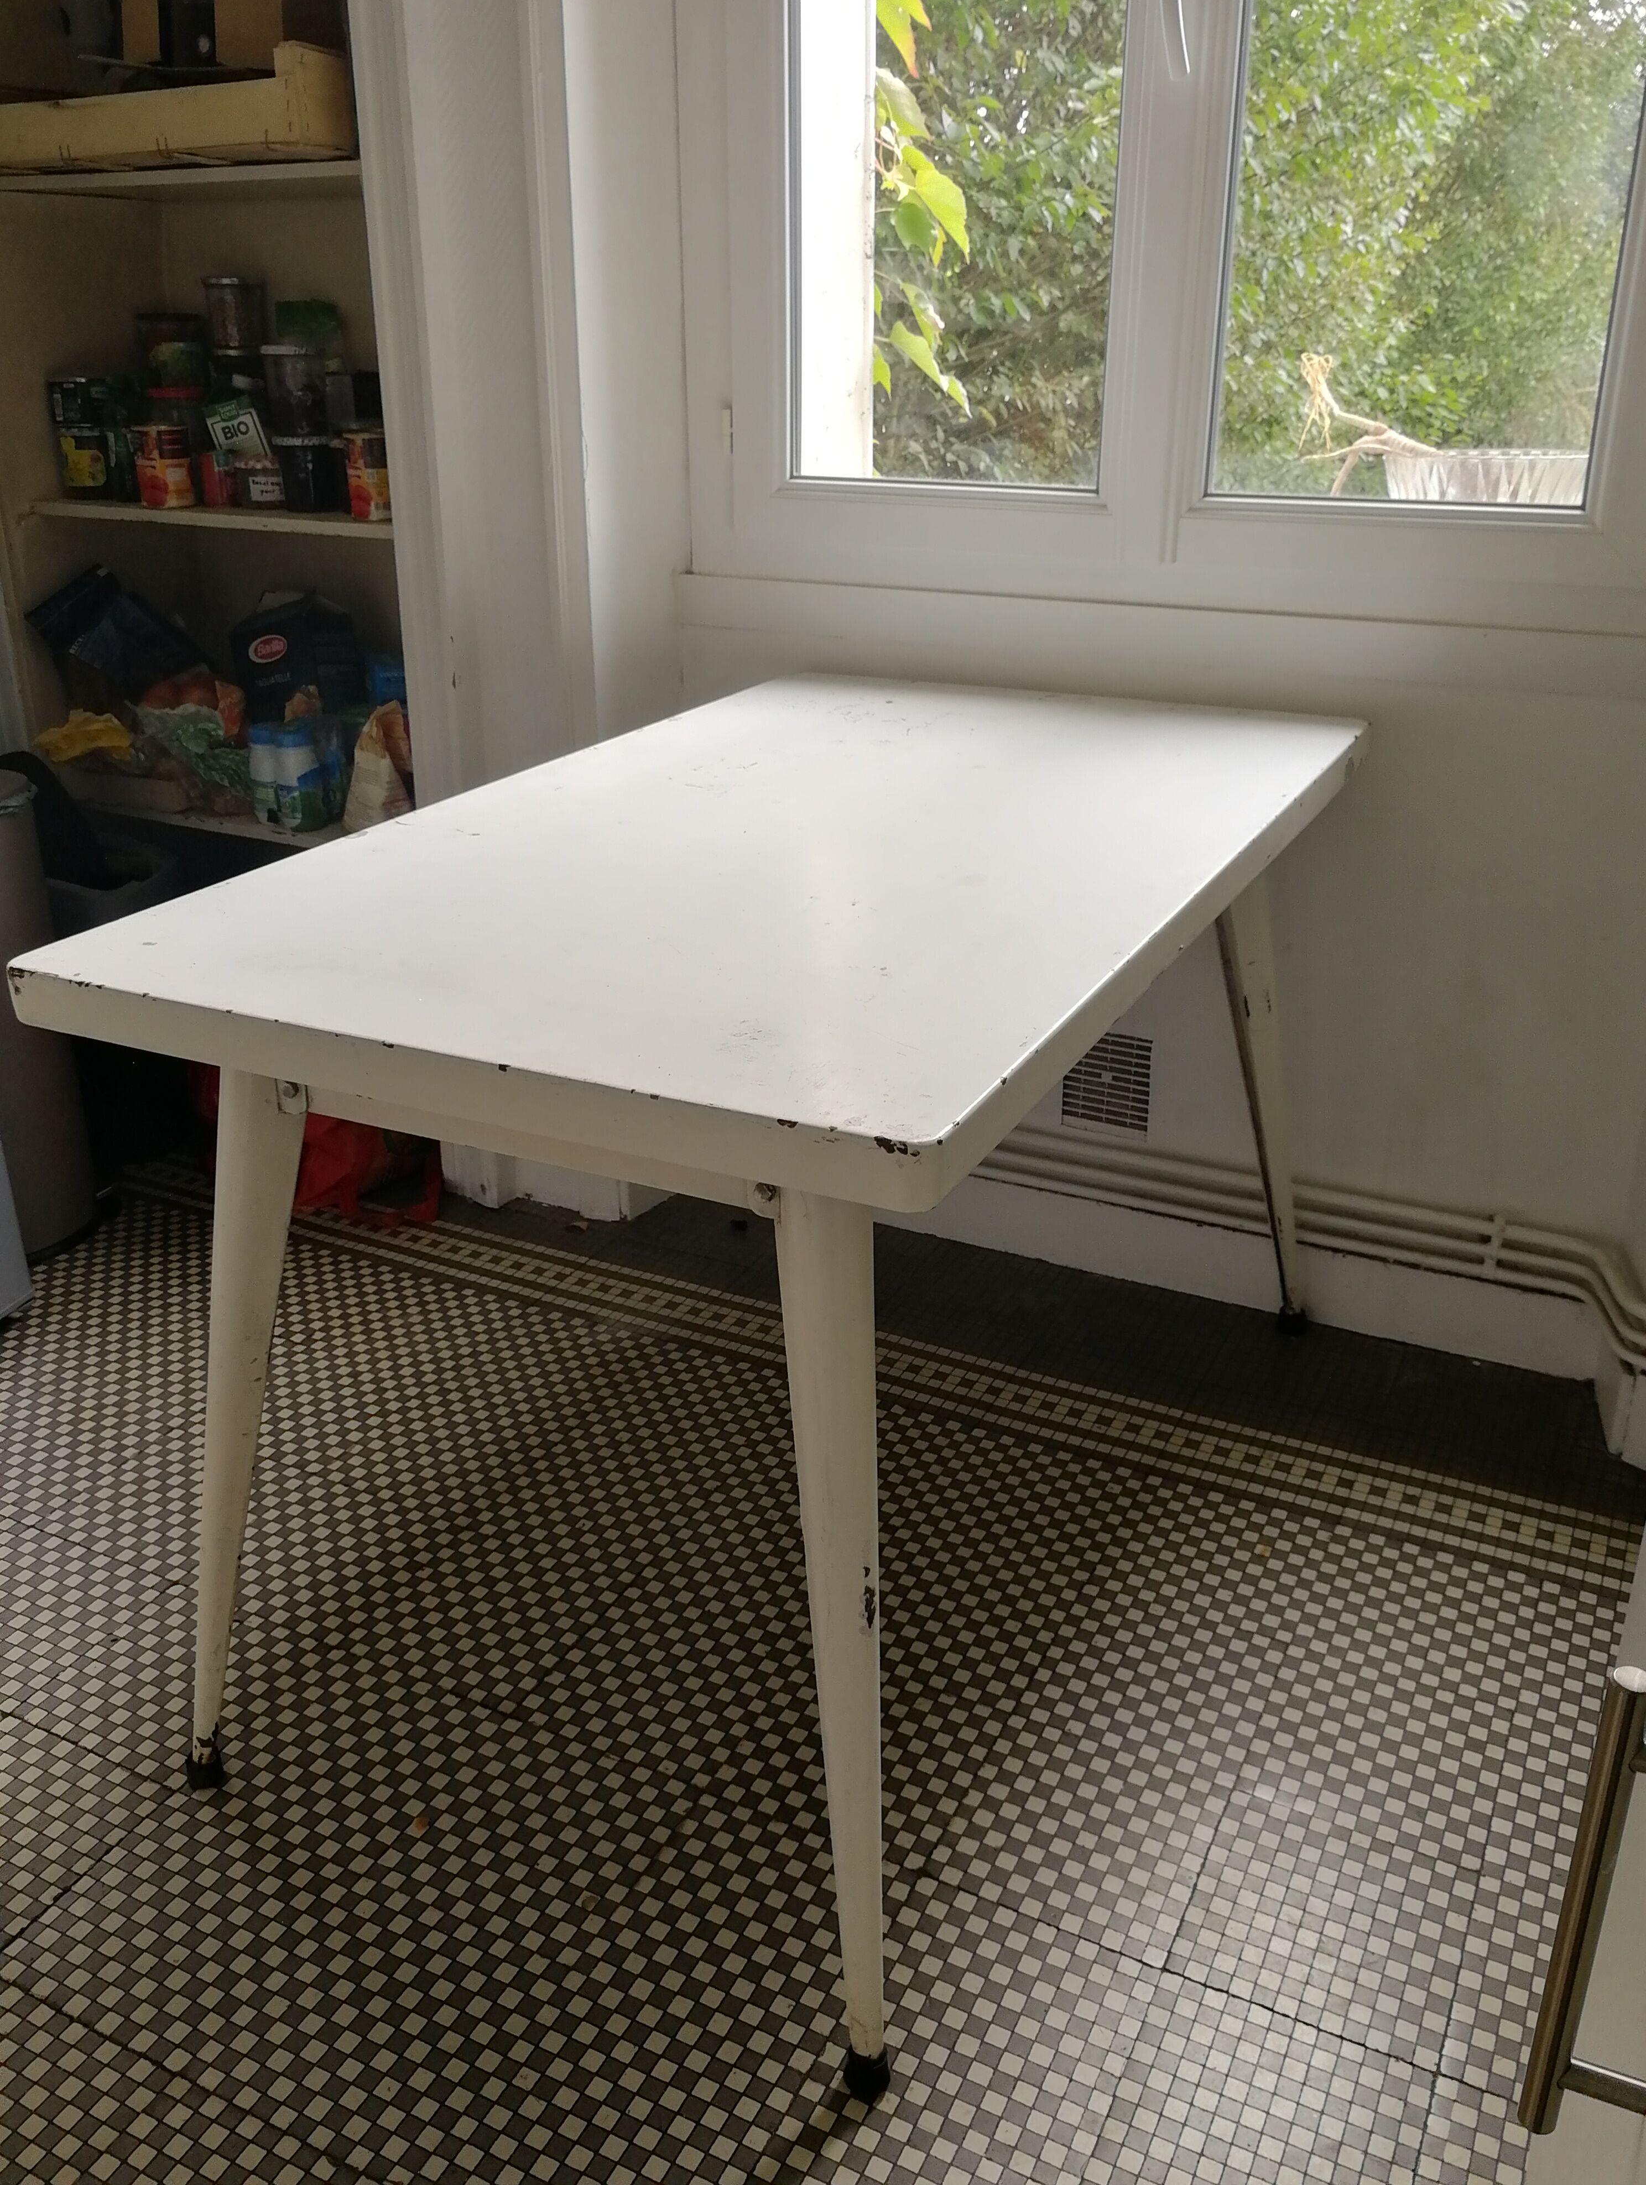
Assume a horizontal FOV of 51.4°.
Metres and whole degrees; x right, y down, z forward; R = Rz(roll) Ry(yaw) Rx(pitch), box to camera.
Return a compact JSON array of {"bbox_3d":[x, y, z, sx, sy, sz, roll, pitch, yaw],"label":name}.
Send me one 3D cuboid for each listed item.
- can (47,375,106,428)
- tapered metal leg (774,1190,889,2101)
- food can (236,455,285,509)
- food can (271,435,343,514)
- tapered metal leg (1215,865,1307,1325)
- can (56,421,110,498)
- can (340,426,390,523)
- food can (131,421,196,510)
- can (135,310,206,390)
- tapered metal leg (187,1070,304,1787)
[{"bbox_3d":[-1.094,-1.016,2.516,0.079,0.066,0.079,0,23,0],"label":"can"},{"bbox_3d":[0.018,0.385,1.180,0.066,0.700,0.066,4,13,28],"label":"tapered metal leg"},{"bbox_3d":[-0.797,-0.869,2.442,0.071,0.065,0.071,11,26,25],"label":"food can"},{"bbox_3d":[-0.714,-0.861,2.381,0.082,0.096,0.082,0,23,0],"label":"food can"},{"bbox_3d":[0.535,0.006,2.049,0.066,0.700,0.066,3,32,28],"label":"tapered metal leg"},{"bbox_3d":[-1.099,-0.939,2.550,0.073,0.100,0.073,0,23,0],"label":"can"},{"bbox_3d":[-0.596,-0.819,2.280,0.074,0.106,0.074,0,23,0],"label":"can"},{"bbox_3d":[-0.947,-0.898,2.459,0.074,0.106,0.074,0,23,0],"label":"food can"},{"bbox_3d":[-0.942,-1.074,2.480,0.086,0.102,0.086,0,23,0],"label":"can"},{"bbox_3d":[-0.489,0.284,1.418,0.066,0.700,0.066,18,19,21],"label":"tapered metal leg"}]

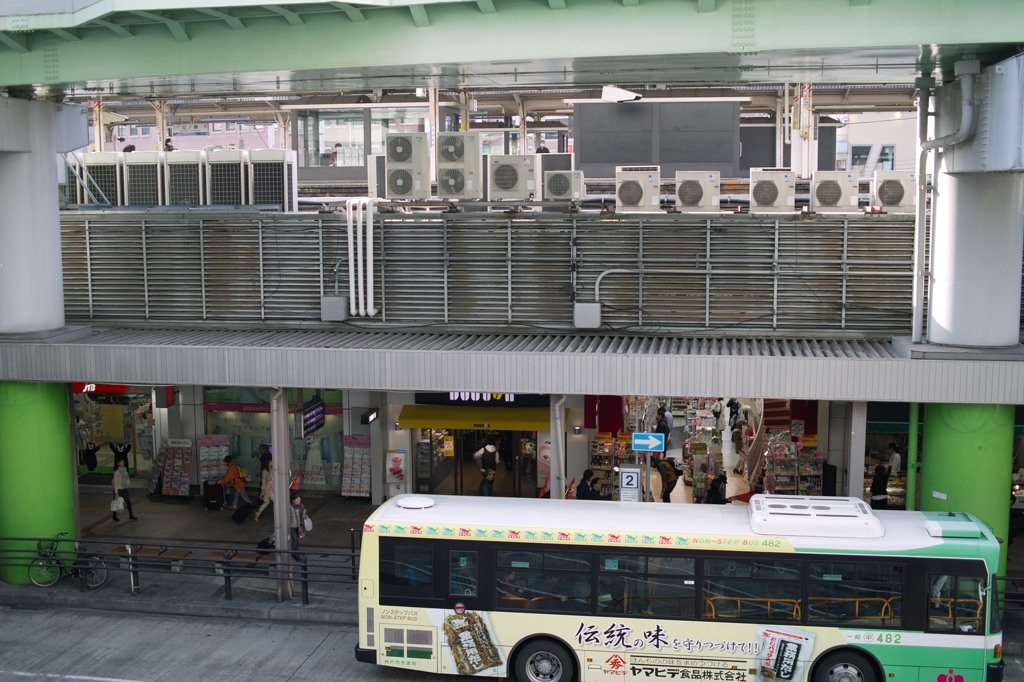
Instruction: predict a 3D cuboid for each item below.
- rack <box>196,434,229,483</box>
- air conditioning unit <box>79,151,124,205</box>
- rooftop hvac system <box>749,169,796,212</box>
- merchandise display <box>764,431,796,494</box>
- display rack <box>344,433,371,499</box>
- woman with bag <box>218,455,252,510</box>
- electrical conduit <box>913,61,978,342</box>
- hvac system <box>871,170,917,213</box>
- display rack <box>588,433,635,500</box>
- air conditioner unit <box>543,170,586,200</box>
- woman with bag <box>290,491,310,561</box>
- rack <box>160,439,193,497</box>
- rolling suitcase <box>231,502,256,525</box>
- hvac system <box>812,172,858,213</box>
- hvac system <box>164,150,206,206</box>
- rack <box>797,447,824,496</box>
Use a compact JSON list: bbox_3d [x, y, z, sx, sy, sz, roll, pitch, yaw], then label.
[{"bbox_3d":[-8.108,3.395,31.565,0.840,1.720,0.450,-1,6,-6],"label":"rack"},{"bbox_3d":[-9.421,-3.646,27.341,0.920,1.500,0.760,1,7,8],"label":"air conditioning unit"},{"bbox_3d":[5.505,-3.141,24.617,0.908,0.885,0.340,1,6,10],"label":"rooftop hvac system"},{"bbox_3d":[7.093,3.427,30.715,0.820,1.950,0.450,1,6,10],"label":"merchandise display"},{"bbox_3d":[-4.203,3.492,31.611,0.740,1.740,0.420,1,6,10],"label":"display rack"},{"bbox_3d":[-7.374,3.733,31.023,0.800,1.420,0.550,-2,6,-13],"label":"woman with bag"},{"bbox_3d":[7.350,-2.208,19.841,0.530,4.750,2.480,1,6,10],"label":"electrical conduit"},{"bbox_3d":[8.145,-3.144,24.667,0.893,0.876,0.330,1,7,8],"label":"hvac system"},{"bbox_3d":[2.713,3.427,31.522,1.220,1.820,0.450,1,6,10],"label":"display rack"},{"bbox_3d":[1.140,-3.410,25.526,0.805,0.598,0.310,1,7,8],"label":"air conditioner unit"},{"bbox_3d":[-4.737,4.105,25.834,0.420,1.560,0.500,5,8,38],"label":"woman with bag"},{"bbox_3d":[-8.762,3.398,30.511,0.841,1.657,0.440,1,7,8],"label":"rack"},{"bbox_3d":[-6.645,4.274,28.800,0.500,0.230,0.350,-42,-2,12],"label":"rolling suitcase"},{"bbox_3d":[6.903,-3.170,24.842,0.893,0.867,0.330,1,7,8],"label":"hvac system"},{"bbox_3d":[-7.320,-3.581,26.713,0.900,1.500,0.720,1,6,10],"label":"hvac system"},{"bbox_3d":[7.367,3.537,28.803,0.564,1.804,0.450,1,7,8],"label":"rack"}]

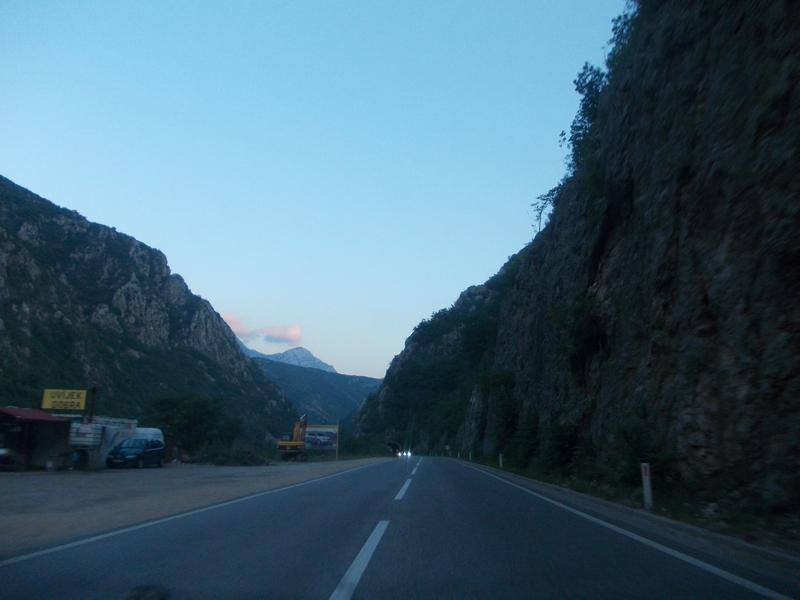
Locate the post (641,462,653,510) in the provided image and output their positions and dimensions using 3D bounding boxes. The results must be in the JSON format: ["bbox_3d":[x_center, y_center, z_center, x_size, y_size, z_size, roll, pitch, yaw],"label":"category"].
[{"bbox_3d":[4.205,3.178,11.043,0.125,0.768,0.100,-1,-13,2],"label":"post"}]

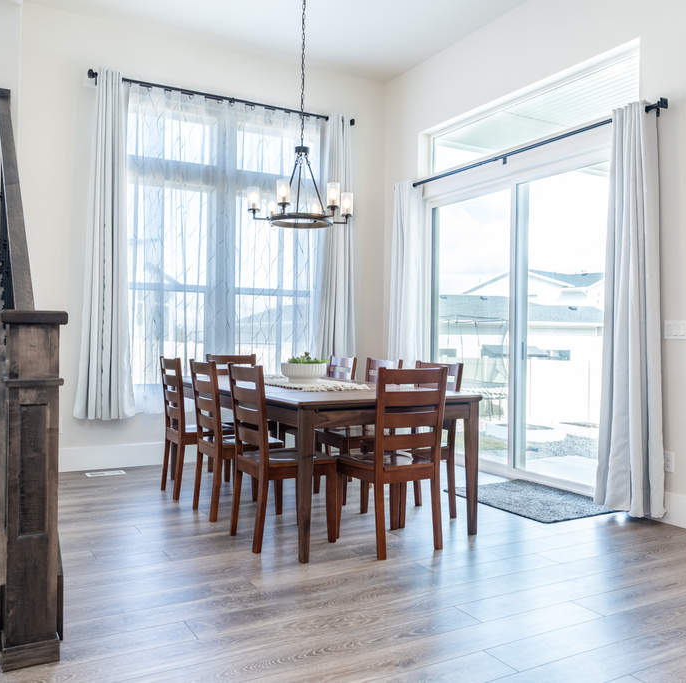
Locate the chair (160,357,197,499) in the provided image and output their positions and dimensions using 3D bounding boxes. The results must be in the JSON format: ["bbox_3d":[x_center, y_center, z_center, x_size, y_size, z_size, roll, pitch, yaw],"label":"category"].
[{"bbox_3d":[-0.975,0.582,4.773,0.521,0.940,0.419,0,0,-30],"label":"chair"}]

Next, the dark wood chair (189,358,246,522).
[{"bbox_3d":[-0.668,0.600,4.337,0.515,0.960,0.443,1,0,-29],"label":"dark wood chair"}]

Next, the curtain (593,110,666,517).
[{"bbox_3d":[1.756,-0.193,4.237,0.150,2.505,0.478,0,0,-30],"label":"curtain"}]

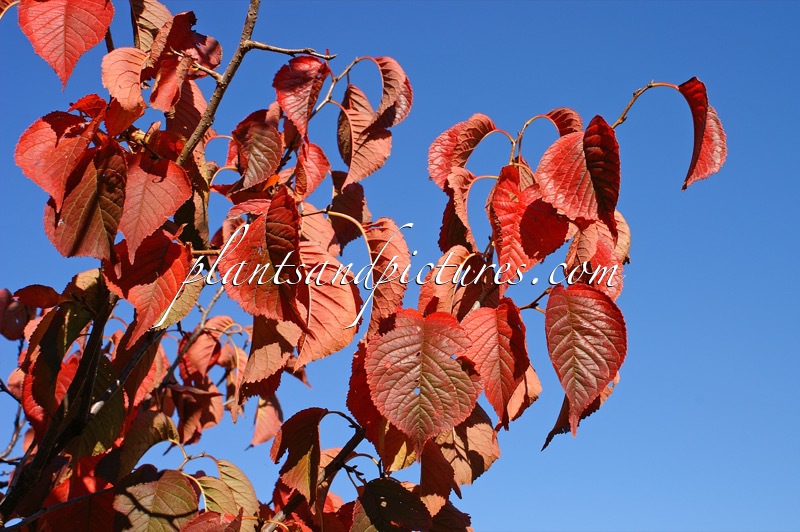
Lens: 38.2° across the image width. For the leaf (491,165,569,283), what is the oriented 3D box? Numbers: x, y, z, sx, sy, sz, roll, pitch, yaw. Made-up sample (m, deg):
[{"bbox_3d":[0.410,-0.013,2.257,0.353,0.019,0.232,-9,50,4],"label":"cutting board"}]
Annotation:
[{"bbox_3d":[0.107,-0.035,0.951,0.064,0.095,0.034,-2,-11,5],"label":"leaf"}]

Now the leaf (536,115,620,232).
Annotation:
[{"bbox_3d":[0.131,-0.068,0.850,0.060,0.090,0.042,-17,-15,5],"label":"leaf"}]

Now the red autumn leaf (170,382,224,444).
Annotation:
[{"bbox_3d":[-0.223,0.162,1.270,0.058,0.070,0.038,0,-12,0],"label":"red autumn leaf"}]

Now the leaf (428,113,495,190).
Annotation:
[{"bbox_3d":[0.057,-0.104,1.050,0.045,0.075,0.035,13,-24,50],"label":"leaf"}]

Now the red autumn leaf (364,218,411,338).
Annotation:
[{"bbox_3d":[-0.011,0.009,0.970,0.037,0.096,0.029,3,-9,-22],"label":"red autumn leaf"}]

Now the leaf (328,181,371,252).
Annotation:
[{"bbox_3d":[-0.046,-0.045,1.060,0.037,0.063,0.022,3,-17,-10],"label":"leaf"}]

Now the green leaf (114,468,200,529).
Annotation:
[{"bbox_3d":[-0.199,0.192,0.950,0.063,0.049,0.035,0,-17,0],"label":"green leaf"}]

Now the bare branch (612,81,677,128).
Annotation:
[{"bbox_3d":[0.208,-0.137,0.980,0.053,0.041,0.012,0,-17,0],"label":"bare branch"}]

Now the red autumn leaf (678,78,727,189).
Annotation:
[{"bbox_3d":[0.270,-0.117,1.030,0.040,0.100,0.040,-7,-15,41],"label":"red autumn leaf"}]

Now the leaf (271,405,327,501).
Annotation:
[{"bbox_3d":[-0.084,0.159,0.970,0.046,0.081,0.030,0,-17,0],"label":"leaf"}]

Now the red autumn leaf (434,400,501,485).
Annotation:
[{"bbox_3d":[0.060,0.161,1.050,0.066,0.085,0.030,0,-15,11],"label":"red autumn leaf"}]

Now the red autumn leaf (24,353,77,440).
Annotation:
[{"bbox_3d":[-0.302,0.113,1.000,0.052,0.080,0.035,-2,-12,11],"label":"red autumn leaf"}]

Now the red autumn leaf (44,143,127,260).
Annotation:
[{"bbox_3d":[-0.263,-0.054,0.970,0.054,0.095,0.030,-3,-17,10],"label":"red autumn leaf"}]

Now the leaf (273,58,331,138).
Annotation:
[{"bbox_3d":[-0.096,-0.163,1.120,0.050,0.083,0.030,10,-13,24],"label":"leaf"}]

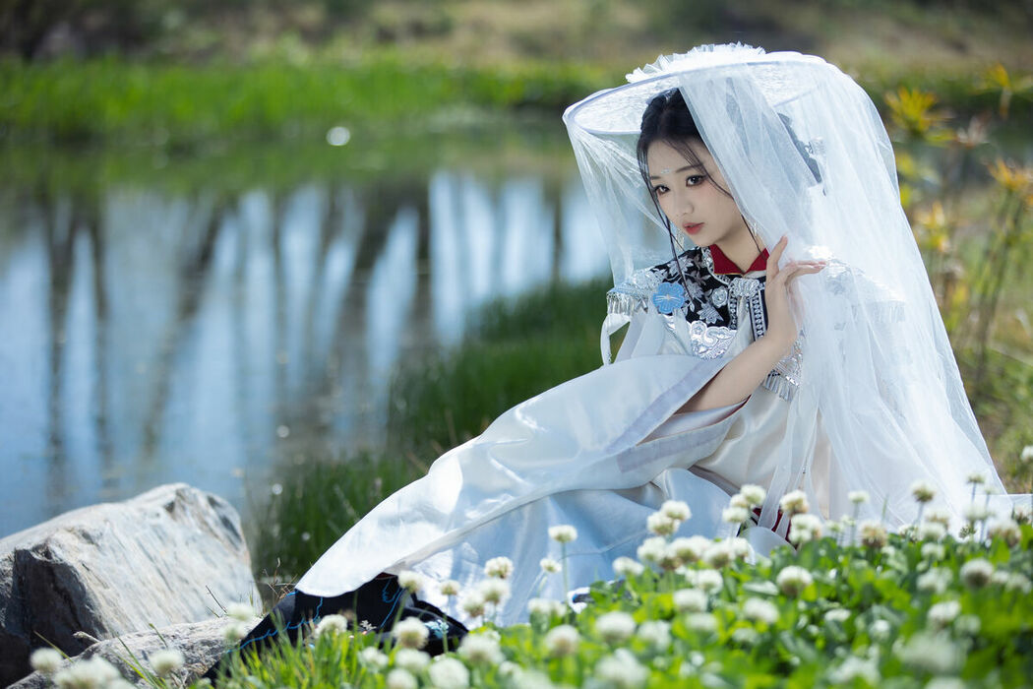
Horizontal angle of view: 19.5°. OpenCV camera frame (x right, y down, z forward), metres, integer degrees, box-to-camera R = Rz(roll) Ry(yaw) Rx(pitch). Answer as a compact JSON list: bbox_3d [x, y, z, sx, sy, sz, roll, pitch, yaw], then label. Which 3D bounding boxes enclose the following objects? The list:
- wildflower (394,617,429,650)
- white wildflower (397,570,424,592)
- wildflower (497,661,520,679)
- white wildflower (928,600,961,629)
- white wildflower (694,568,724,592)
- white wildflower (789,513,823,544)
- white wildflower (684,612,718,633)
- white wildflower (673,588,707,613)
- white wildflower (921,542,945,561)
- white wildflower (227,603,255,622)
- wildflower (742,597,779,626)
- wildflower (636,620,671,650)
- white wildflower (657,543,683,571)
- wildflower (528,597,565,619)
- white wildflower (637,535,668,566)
[{"bbox_3d":[-0.143,0.393,4.100,0.047,0.044,0.047,0,6,0],"label":"wildflower"},{"bbox_3d":[-0.134,0.299,3.802,0.030,0.028,0.030,0,7,0],"label":"white wildflower"},{"bbox_3d":[-0.009,0.407,3.780,0.026,0.021,0.026,0,7,0],"label":"wildflower"},{"bbox_3d":[0.513,0.324,3.614,0.037,0.031,0.037,0,7,0],"label":"white wildflower"},{"bbox_3d":[0.237,0.292,3.720,0.032,0.027,0.031,0,7,0],"label":"white wildflower"},{"bbox_3d":[0.390,0.247,4.050,0.043,0.039,0.041,0,7,0],"label":"white wildflower"},{"bbox_3d":[0.214,0.323,3.500,0.039,0.023,0.038,0,7,0],"label":"white wildflower"},{"bbox_3d":[0.207,0.305,3.600,0.038,0.028,0.037,0,7,0],"label":"white wildflower"},{"bbox_3d":[0.577,0.287,4.170,0.032,0.026,0.031,0,7,0],"label":"white wildflower"},{"bbox_3d":[-0.332,0.323,3.624,0.030,0.022,0.030,0,7,0],"label":"white wildflower"},{"bbox_3d":[0.317,0.347,3.920,0.045,0.037,0.043,0,7,0],"label":"wildflower"},{"bbox_3d":[0.157,0.333,3.450,0.038,0.031,0.037,0,7,0],"label":"wildflower"},{"bbox_3d":[0.202,0.279,3.949,0.031,0.034,0.031,0,7,0],"label":"white wildflower"},{"bbox_3d":[0.042,0.371,4.250,0.051,0.030,0.037,0,6,0],"label":"wildflower"},{"bbox_3d":[0.179,0.273,3.995,0.038,0.037,0.038,0,7,0],"label":"white wildflower"}]

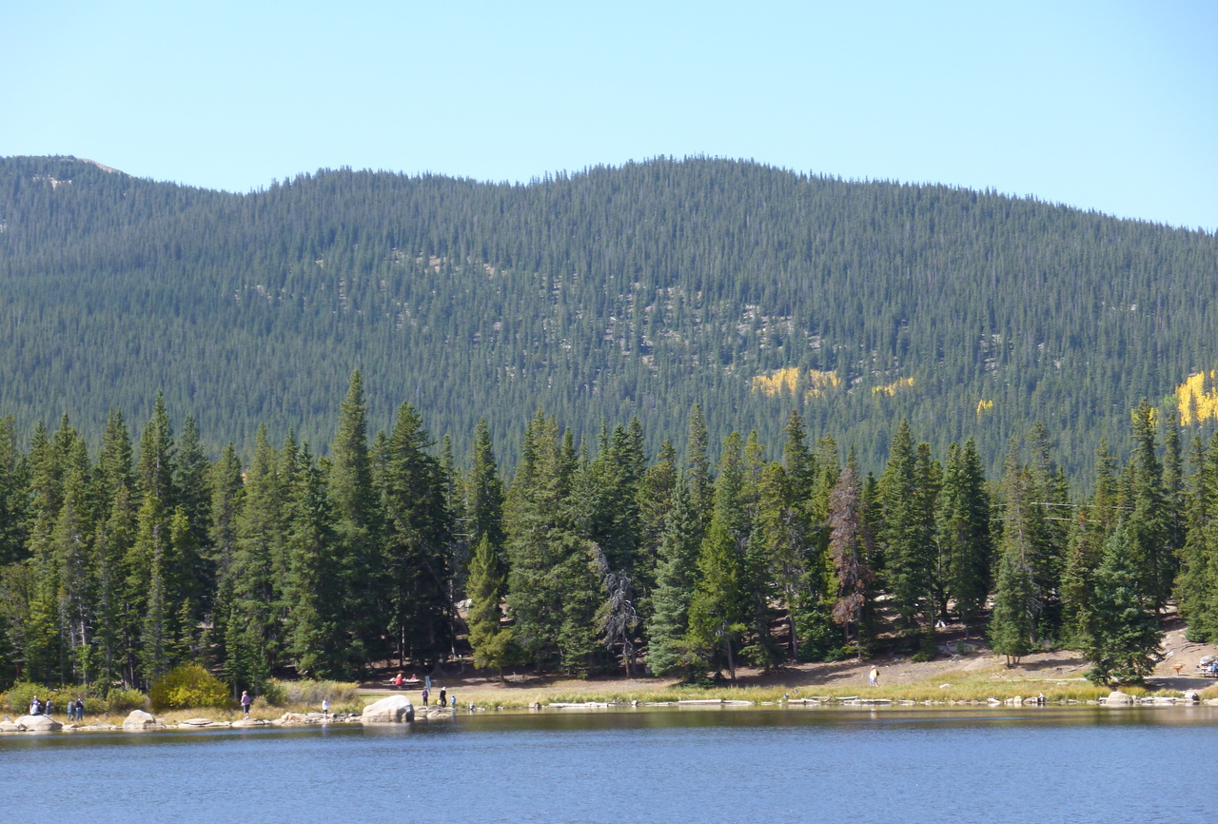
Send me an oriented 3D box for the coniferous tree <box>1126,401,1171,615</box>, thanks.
[{"bbox_3d":[50.610,9.160,370.000,4.290,20.730,4.290,0,-3,0],"label":"coniferous tree"}]

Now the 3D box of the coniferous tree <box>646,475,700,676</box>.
[{"bbox_3d":[5.250,13.490,322.000,4.510,16.640,4.510,0,-3,0],"label":"coniferous tree"}]

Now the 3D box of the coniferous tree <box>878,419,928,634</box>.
[{"bbox_3d":[25.870,10.290,345.000,4.670,19.160,4.670,0,-3,0],"label":"coniferous tree"}]

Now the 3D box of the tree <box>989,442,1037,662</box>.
[{"bbox_3d":[34.320,12.140,334.000,4.030,19.030,4.030,0,-3,0],"label":"tree"}]

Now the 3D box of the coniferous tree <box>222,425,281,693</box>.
[{"bbox_3d":[-22.550,9.310,248.000,3.710,16.890,3.710,0,-3,0],"label":"coniferous tree"}]

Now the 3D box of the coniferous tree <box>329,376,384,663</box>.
[{"bbox_3d":[-20.460,8.870,318.000,4.450,24.420,4.450,0,-3,0],"label":"coniferous tree"}]

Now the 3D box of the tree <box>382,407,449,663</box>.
[{"bbox_3d":[-15.790,10.260,323.000,5.770,22.310,5.770,0,-3,0],"label":"tree"}]

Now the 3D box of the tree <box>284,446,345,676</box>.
[{"bbox_3d":[-19.590,10.220,263.000,4.190,15.300,4.190,0,-3,0],"label":"tree"}]

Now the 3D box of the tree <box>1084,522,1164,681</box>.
[{"bbox_3d":[41.350,15.430,318.000,6.450,13.280,6.450,0,-3,0],"label":"tree"}]

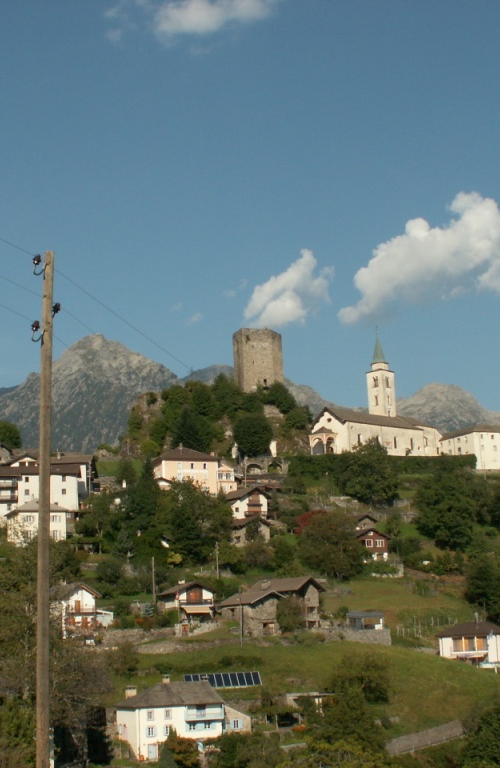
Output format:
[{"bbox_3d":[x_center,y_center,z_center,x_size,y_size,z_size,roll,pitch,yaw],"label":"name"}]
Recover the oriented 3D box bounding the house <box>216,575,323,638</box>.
[{"bbox_3d":[3.514,40.098,234.571,15.500,10.500,12.500,5,-12,-39],"label":"house"}]

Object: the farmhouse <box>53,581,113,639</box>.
[{"bbox_3d":[-26.696,35.963,207.000,7.400,9.100,7.500,2,-12,-26],"label":"farmhouse"}]

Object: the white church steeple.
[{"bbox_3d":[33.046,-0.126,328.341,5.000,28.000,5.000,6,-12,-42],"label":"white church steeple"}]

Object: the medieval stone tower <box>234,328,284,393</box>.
[{"bbox_3d":[2.335,-4.302,319.963,12.000,16.300,11.500,-2,-9,0],"label":"medieval stone tower"}]

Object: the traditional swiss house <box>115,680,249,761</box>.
[{"bbox_3d":[-9.432,46.125,180.000,16.000,10.500,9.500,2,-12,-24],"label":"traditional swiss house"}]

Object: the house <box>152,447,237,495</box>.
[{"bbox_3d":[-12.994,20.198,303.000,16.800,10.800,10.000,1,-11,-22],"label":"house"}]

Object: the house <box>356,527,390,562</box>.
[{"bbox_3d":[23.018,30.177,243.000,5.800,6.500,6.000,2,-12,-25],"label":"house"}]

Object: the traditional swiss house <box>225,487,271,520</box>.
[{"bbox_3d":[-0.589,26.611,288.000,7.600,7.400,7.400,4,-13,-33],"label":"traditional swiss house"}]

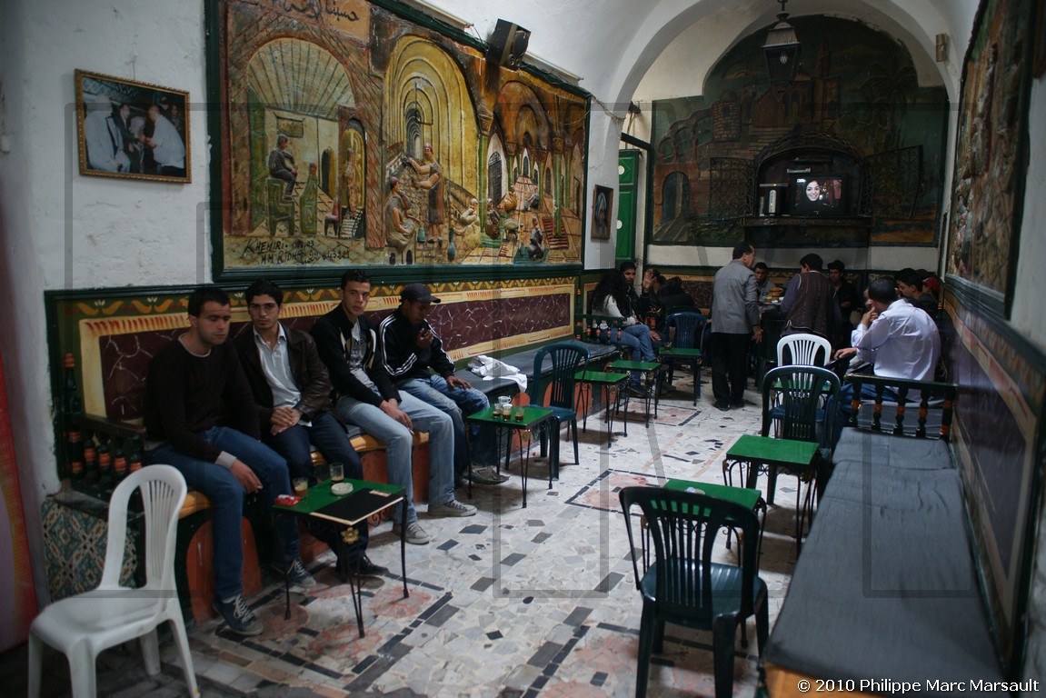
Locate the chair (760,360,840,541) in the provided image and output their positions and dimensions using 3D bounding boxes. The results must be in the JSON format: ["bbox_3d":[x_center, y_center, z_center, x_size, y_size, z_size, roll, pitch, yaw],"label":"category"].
[{"bbox_3d":[1.581,0.569,4.059,0.450,0.888,0.510,4,9,25],"label":"chair"}]

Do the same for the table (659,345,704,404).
[{"bbox_3d":[1.642,0.292,7.338,0.419,0.526,0.402,2,8,14],"label":"table"}]

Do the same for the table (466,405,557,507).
[{"bbox_3d":[-0.083,0.686,4.519,0.419,0.526,0.402,4,9,25],"label":"table"}]

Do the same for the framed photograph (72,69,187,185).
[{"bbox_3d":[-1.844,-1.050,3.355,0.030,0.456,0.552,5,9,31],"label":"framed photograph"}]

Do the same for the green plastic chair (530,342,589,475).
[{"bbox_3d":[0.176,0.427,5.060,0.450,0.888,0.510,5,9,32],"label":"green plastic chair"}]

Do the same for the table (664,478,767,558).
[{"bbox_3d":[0.778,0.899,3.003,0.419,0.526,0.402,4,9,25],"label":"table"}]

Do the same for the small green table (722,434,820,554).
[{"bbox_3d":[1.338,0.795,3.752,0.419,0.526,0.402,4,9,28],"label":"small green table"}]

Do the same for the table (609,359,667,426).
[{"bbox_3d":[1.023,0.411,6.482,0.419,0.526,0.402,3,9,22],"label":"table"}]

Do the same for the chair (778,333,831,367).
[{"bbox_3d":[2.310,0.334,5.843,0.450,0.860,0.510,4,9,24],"label":"chair"}]

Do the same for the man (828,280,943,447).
[{"bbox_3d":[2.570,0.186,5.024,0.520,1.380,0.700,-8,11,-44],"label":"man"}]

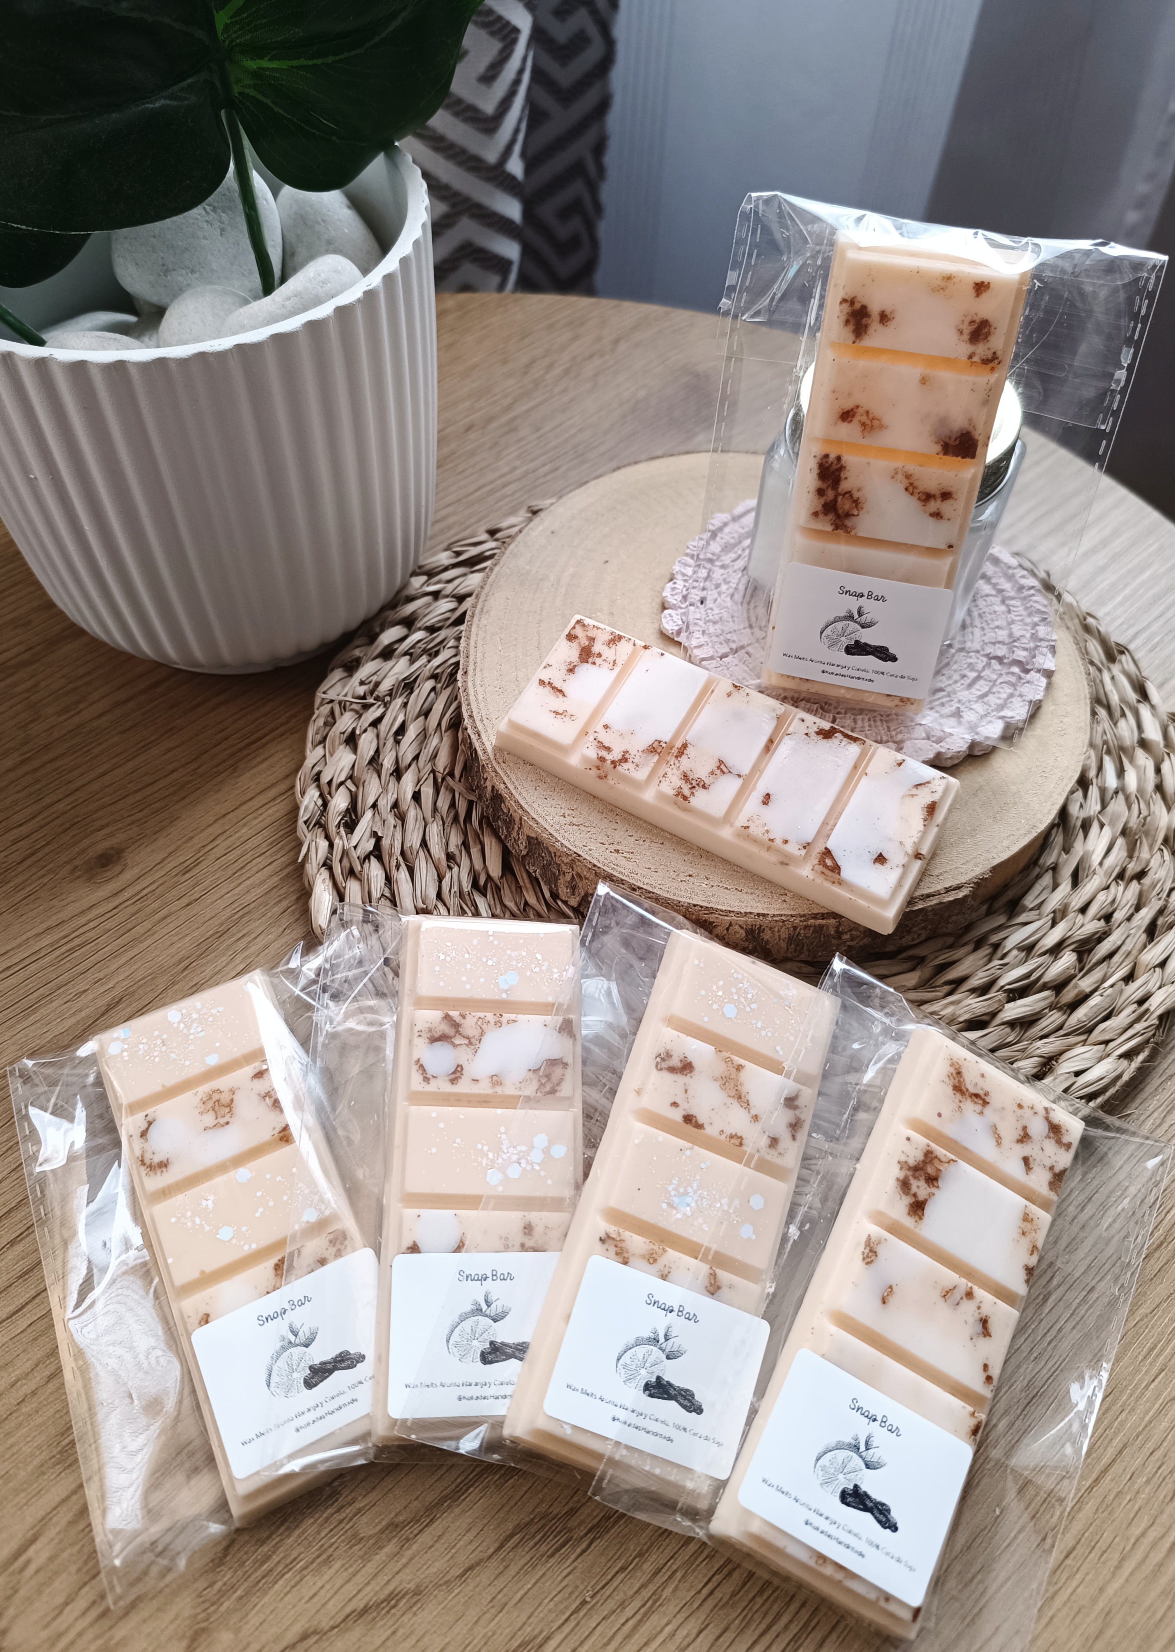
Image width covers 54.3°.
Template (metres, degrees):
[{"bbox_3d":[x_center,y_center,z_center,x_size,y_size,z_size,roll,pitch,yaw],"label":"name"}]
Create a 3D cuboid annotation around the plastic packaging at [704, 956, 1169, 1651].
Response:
[{"bbox_3d":[0.076,0.112,0.265,0.092,0.014,0.133,28,68,4],"label":"plastic packaging"}]

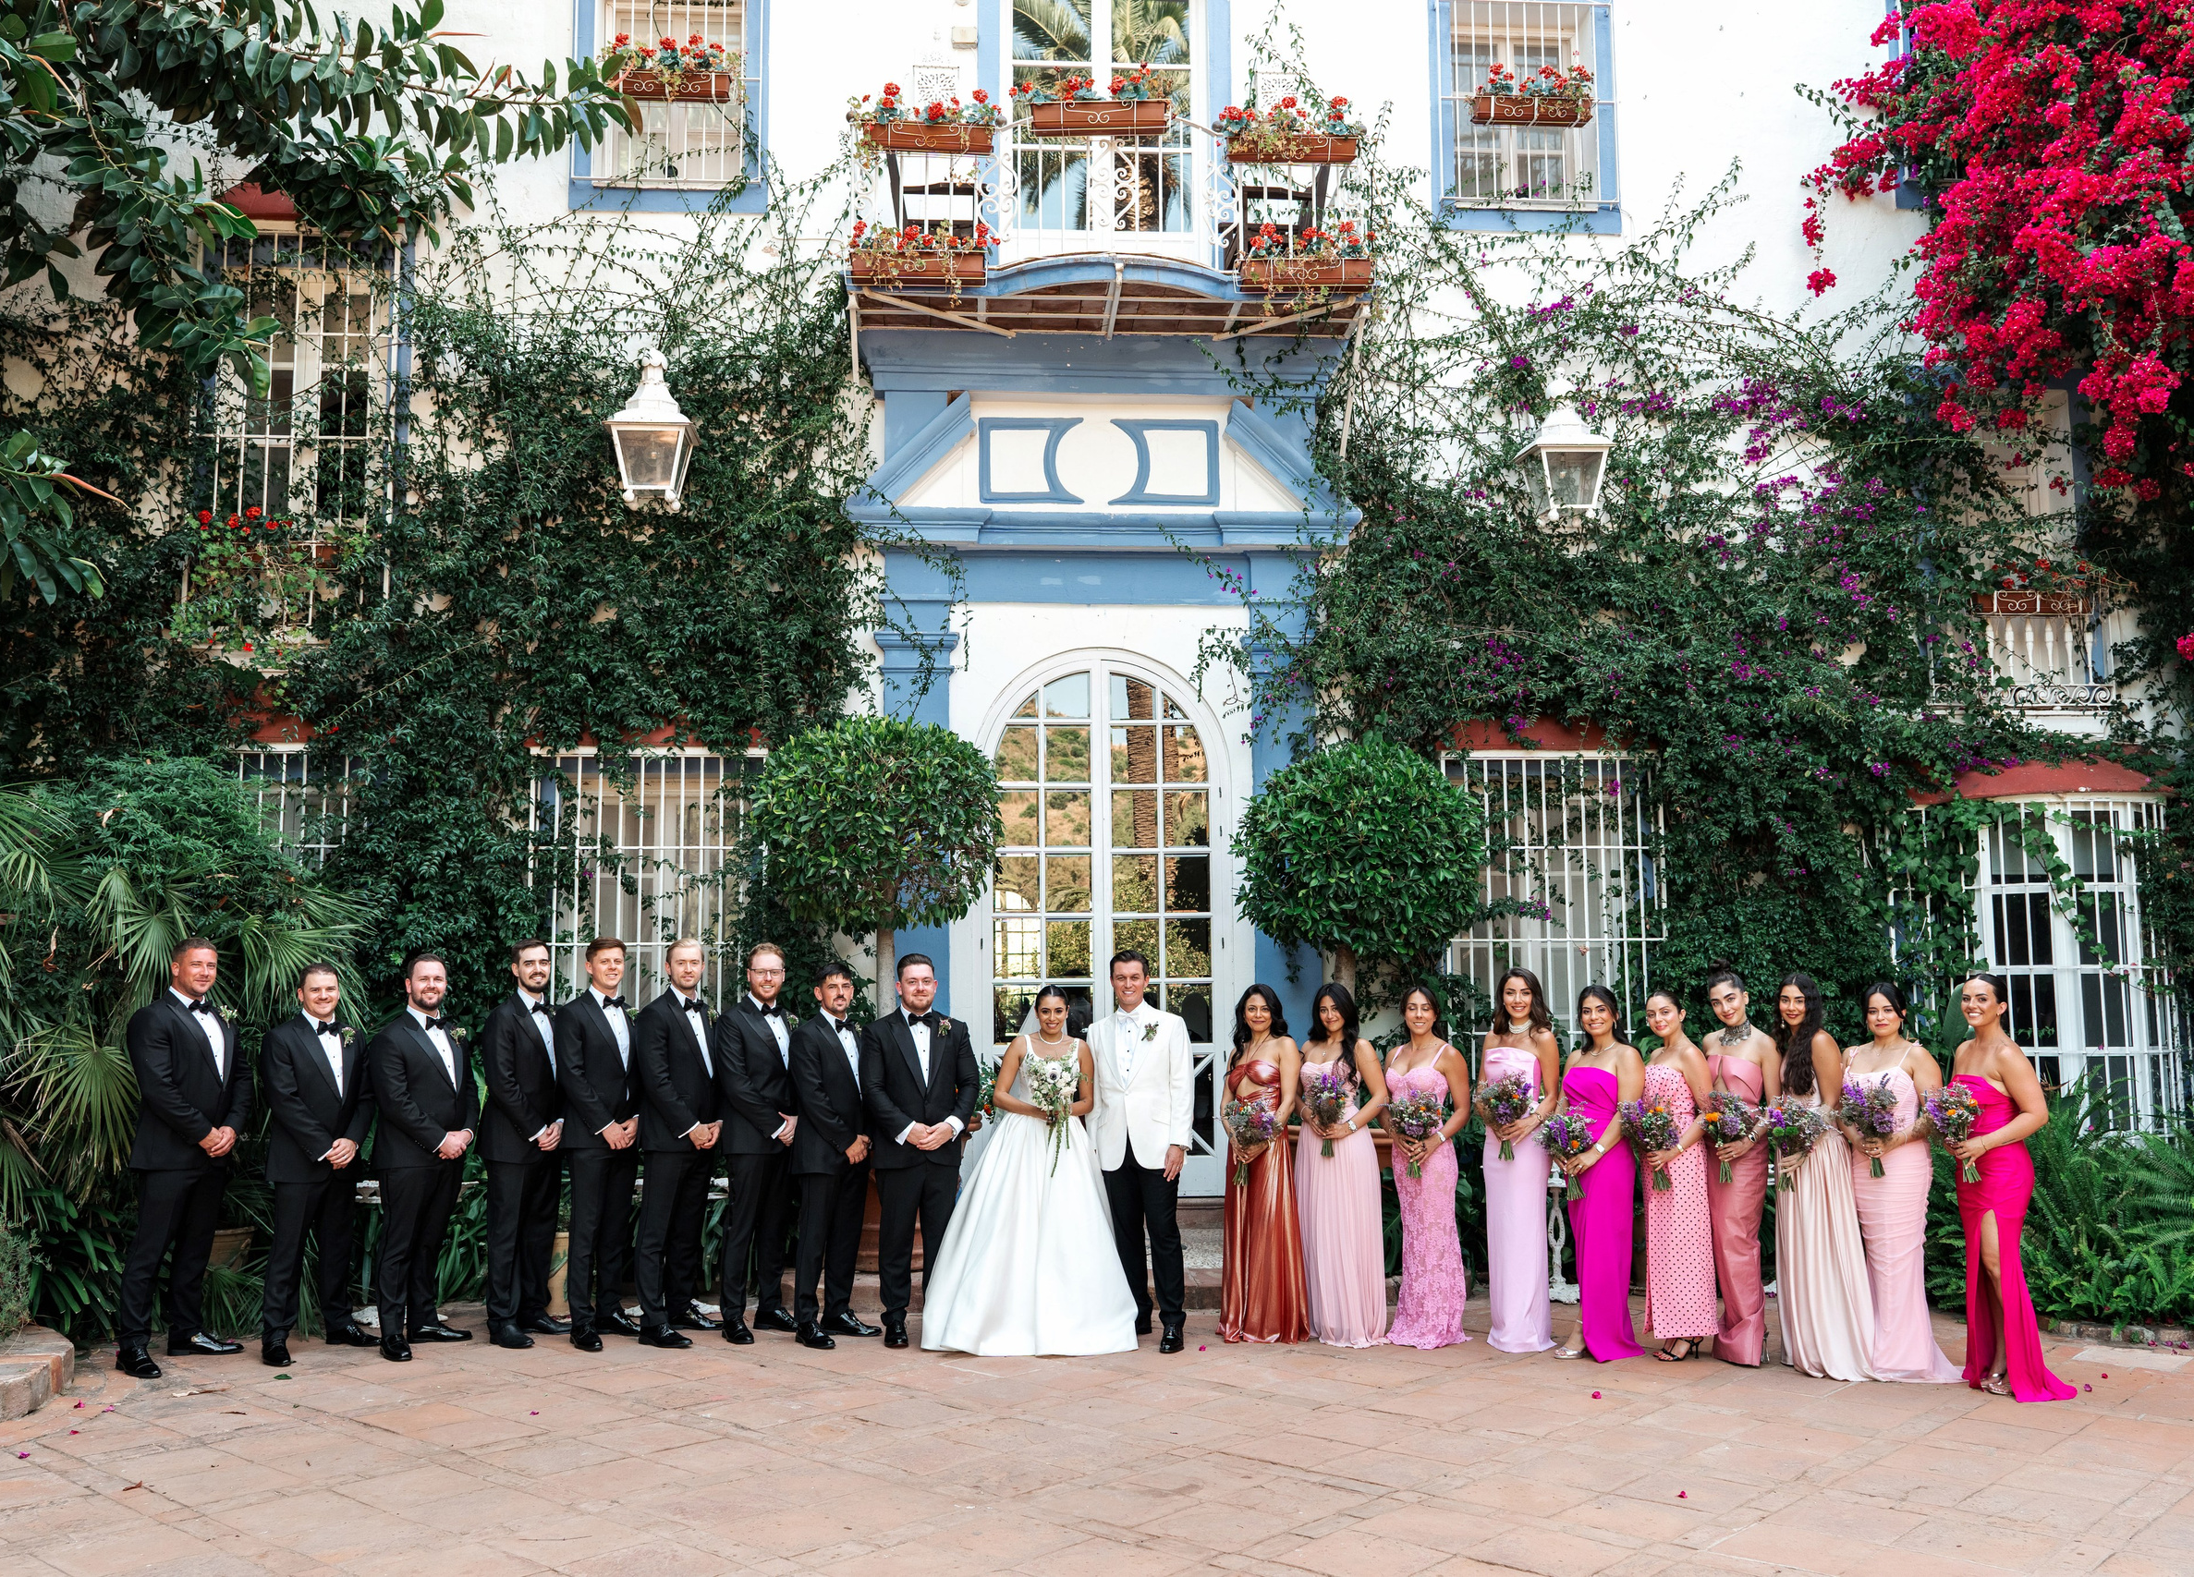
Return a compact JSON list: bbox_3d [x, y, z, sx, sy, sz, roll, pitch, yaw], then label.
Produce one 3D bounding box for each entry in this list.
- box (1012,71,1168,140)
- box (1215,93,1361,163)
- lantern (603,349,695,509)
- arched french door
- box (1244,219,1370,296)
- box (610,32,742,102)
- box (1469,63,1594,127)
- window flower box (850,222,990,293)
[{"bbox_3d":[-0.029,-3.995,10.731,0.905,0.347,0.260,0,-6,-4],"label":"box"},{"bbox_3d":[1.177,-4.037,11.269,0.890,0.368,0.260,0,-6,-4],"label":"box"},{"bbox_3d":[-2.802,-2.285,11.644,0.507,1.011,0.470,0,-6,-4],"label":"lantern"},{"bbox_3d":[0.045,0.881,12.195,1.763,3.584,0.140,0,-6,-4],"label":"arched french door"},{"bbox_3d":[1.269,-3.227,11.191,0.794,0.406,0.260,0,-6,-4],"label":"box"},{"bbox_3d":[-2.792,-4.770,12.144,0.838,0.386,0.260,0,-6,-4],"label":"box"},{"bbox_3d":[2.960,-4.743,12.589,0.838,0.376,0.260,0,-6,-4],"label":"box"},{"bbox_3d":[-1.054,-3.184,11.005,0.833,0.376,0.260,0,-6,-4],"label":"window flower box"}]

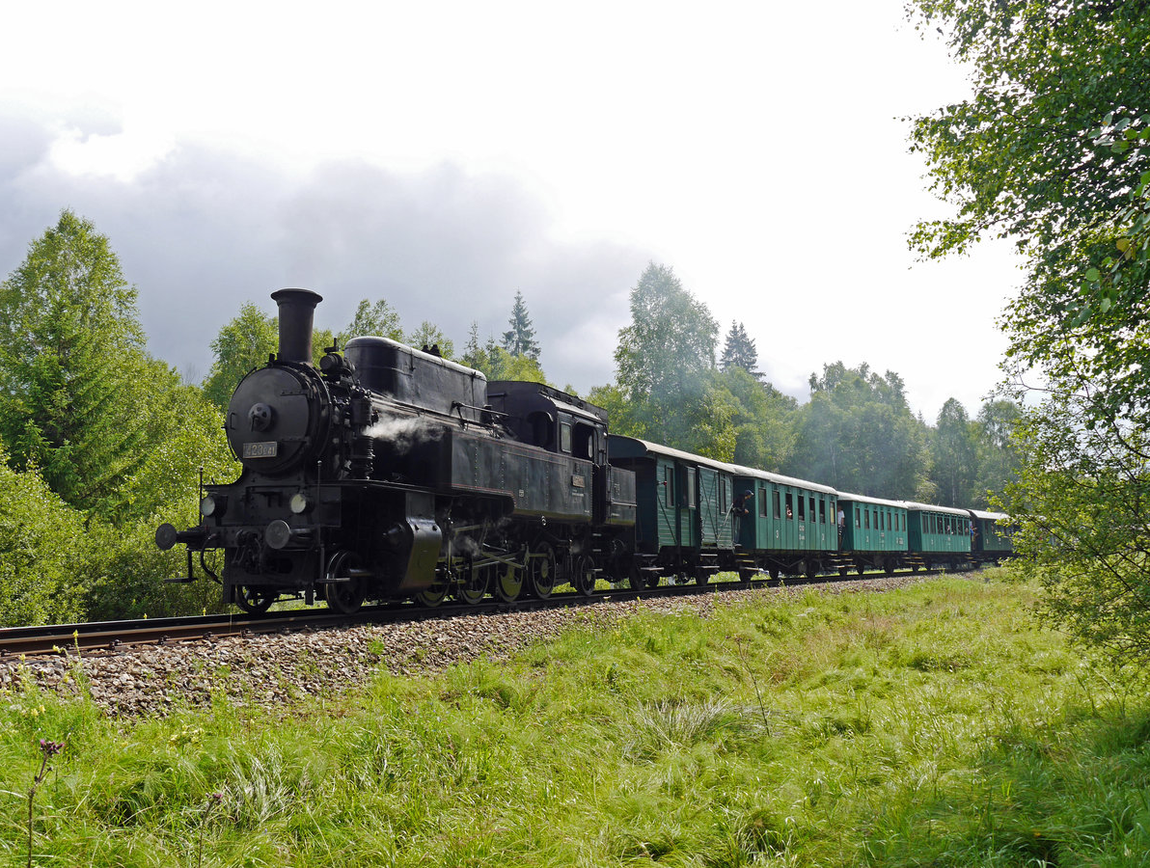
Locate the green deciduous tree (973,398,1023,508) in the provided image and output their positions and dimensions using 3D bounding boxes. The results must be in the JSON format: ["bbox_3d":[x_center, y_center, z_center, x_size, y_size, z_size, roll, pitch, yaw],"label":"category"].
[{"bbox_3d":[36.380,4.367,91.093,4.600,14.900,4.600,0,-7,0],"label":"green deciduous tree"}]

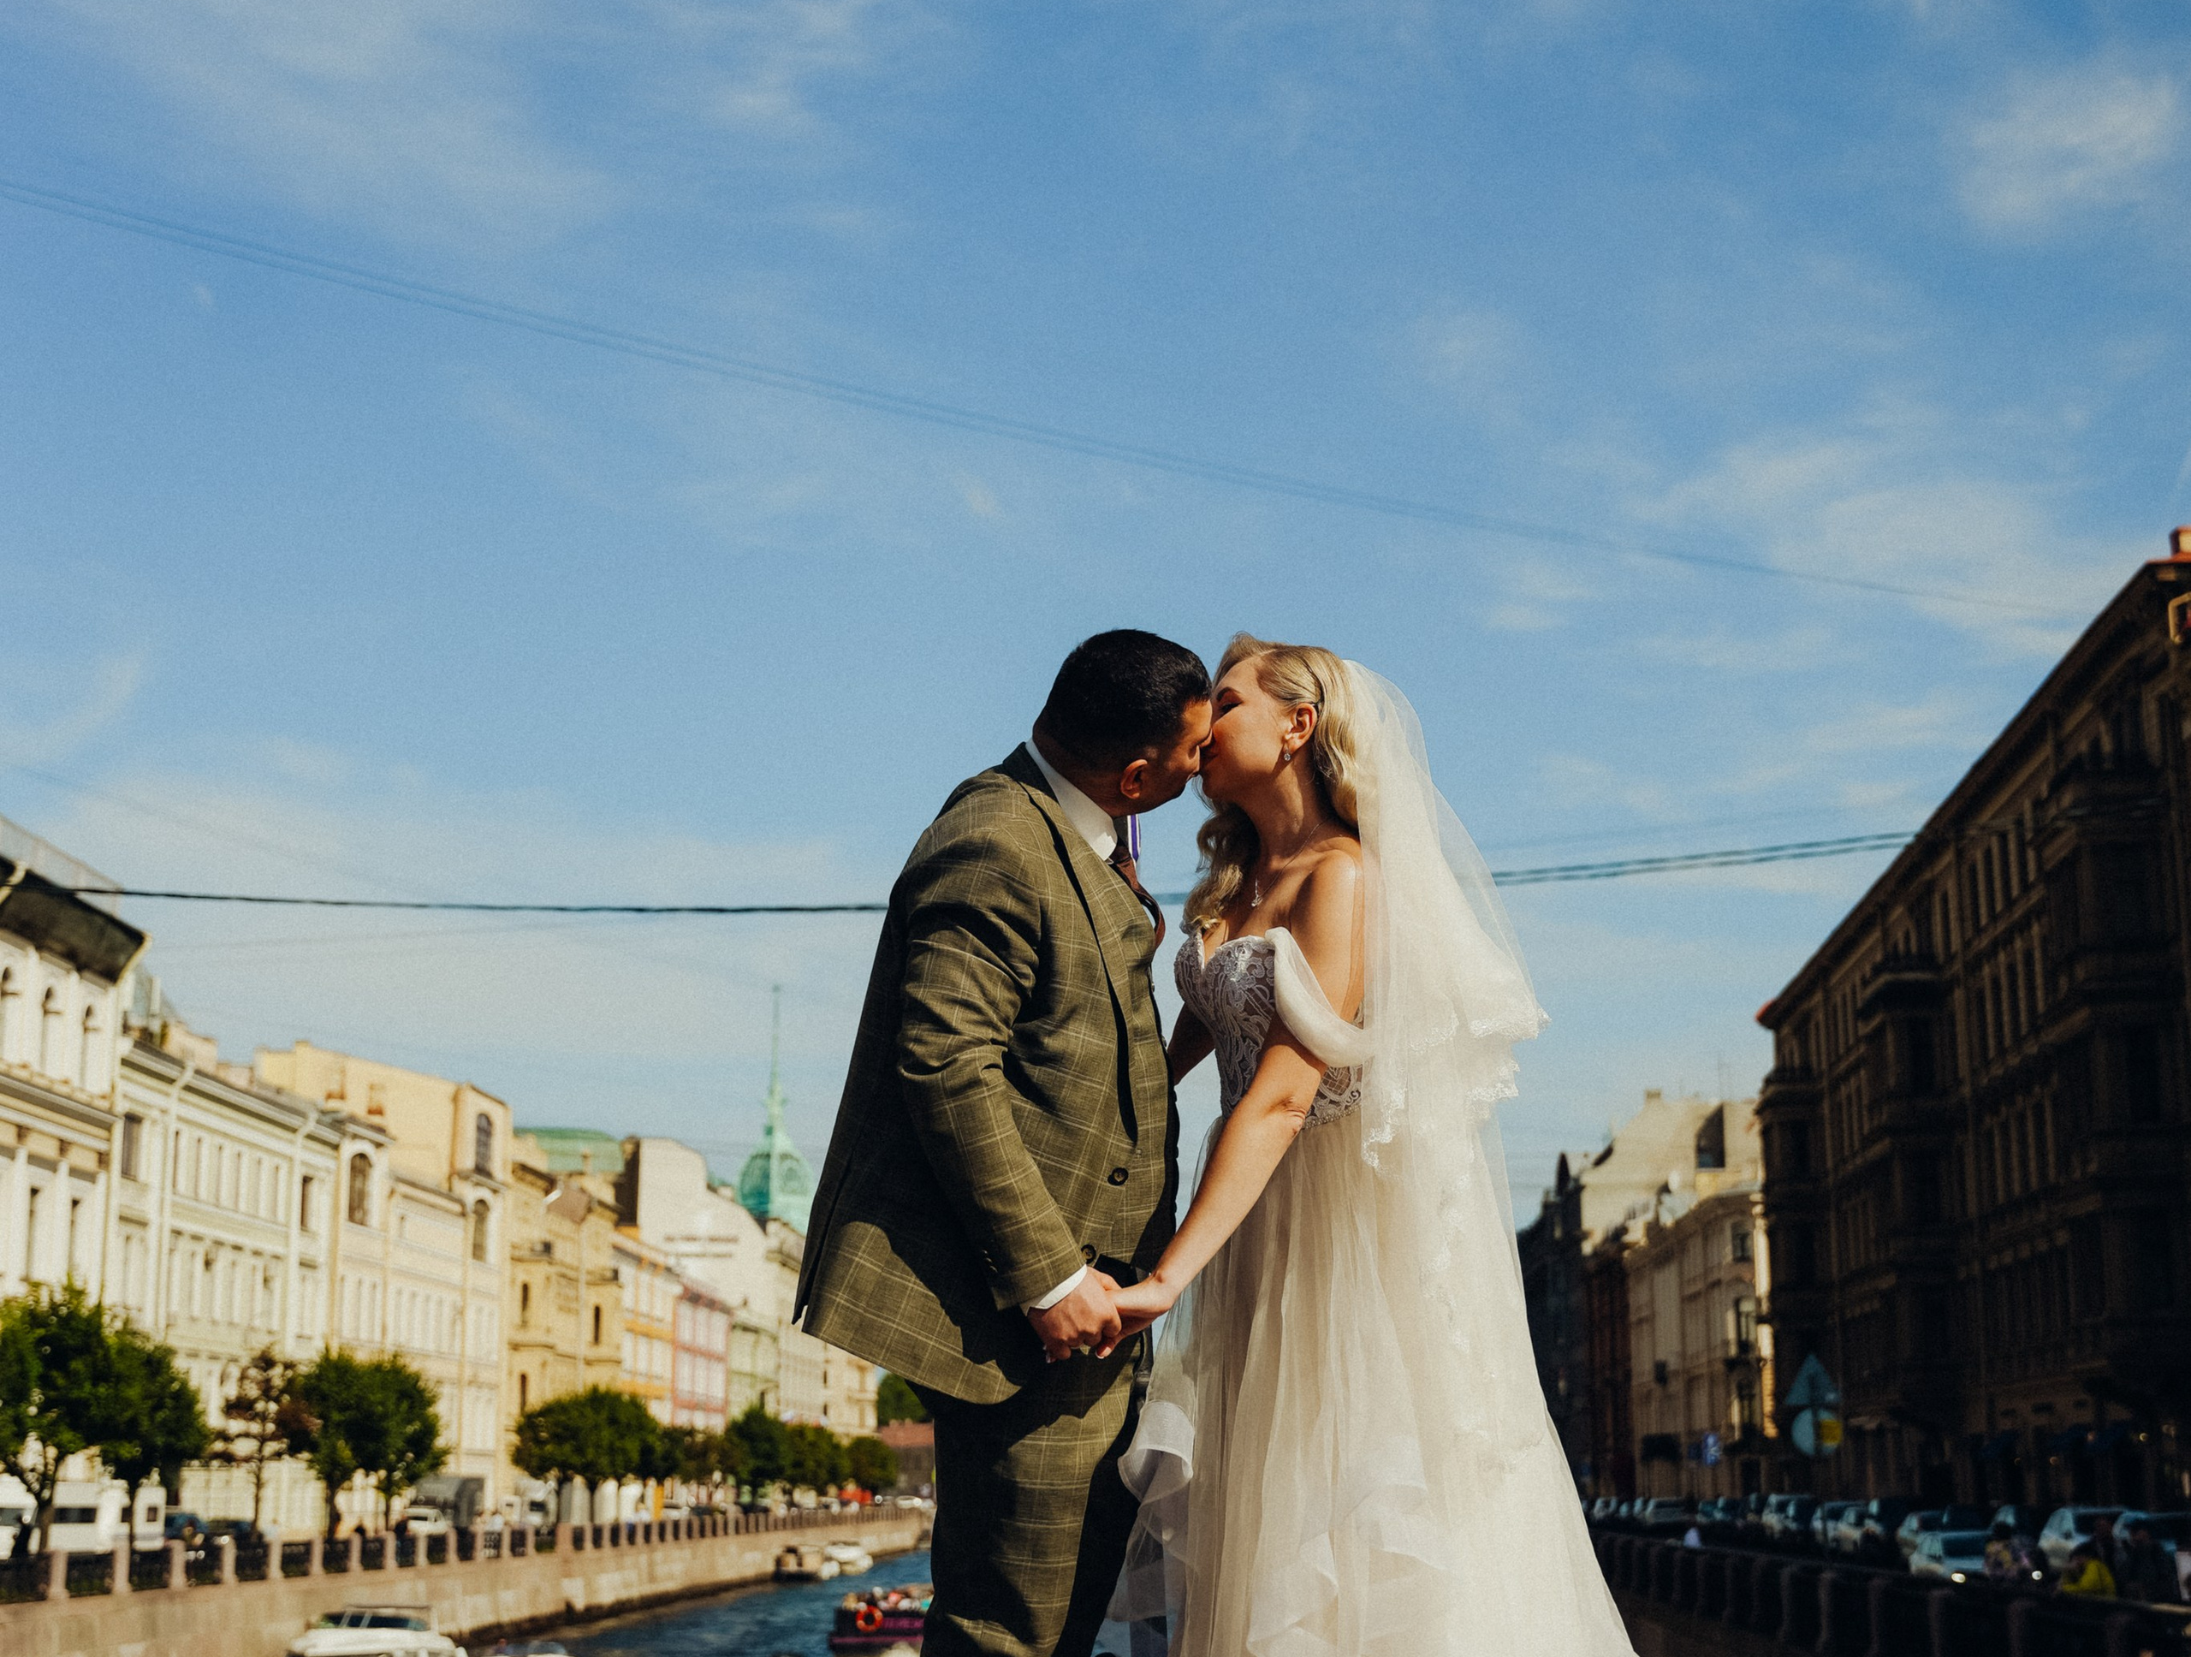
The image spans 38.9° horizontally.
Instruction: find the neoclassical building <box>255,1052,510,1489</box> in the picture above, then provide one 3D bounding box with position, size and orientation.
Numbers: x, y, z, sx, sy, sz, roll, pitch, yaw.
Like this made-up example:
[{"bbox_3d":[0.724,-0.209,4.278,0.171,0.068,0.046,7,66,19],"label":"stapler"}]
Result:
[{"bbox_3d":[-33.130,19.894,129.969,12.000,20.000,26.000,-1,-12,3],"label":"neoclassical building"}]

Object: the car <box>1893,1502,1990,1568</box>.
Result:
[{"bbox_3d":[21.104,17.750,76.971,1.780,1.530,4.400,-1,-12,4],"label":"car"}]

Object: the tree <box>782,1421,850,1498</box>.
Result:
[{"bbox_3d":[-14.327,33.636,160.528,3.500,5.800,3.500,0,-12,0],"label":"tree"}]

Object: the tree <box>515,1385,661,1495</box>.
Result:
[{"bbox_3d":[-17.827,22.531,108.708,5.000,5.800,4.600,0,-12,0],"label":"tree"}]

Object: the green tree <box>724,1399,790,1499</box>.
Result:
[{"bbox_3d":[-15.520,29.830,143.959,3.400,6.300,3.400,0,-12,0],"label":"green tree"}]

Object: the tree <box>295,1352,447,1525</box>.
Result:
[{"bbox_3d":[-19.133,16.896,82.303,4.000,5.750,4.200,0,-12,0],"label":"tree"}]

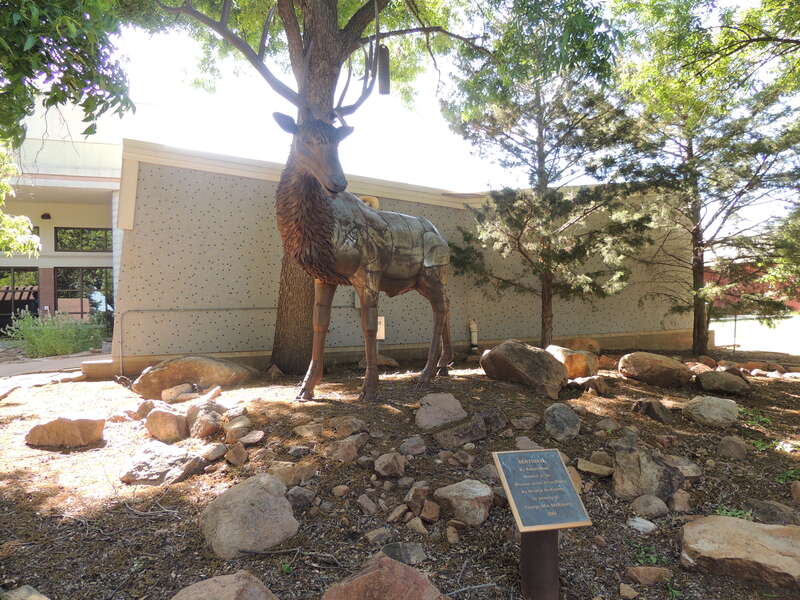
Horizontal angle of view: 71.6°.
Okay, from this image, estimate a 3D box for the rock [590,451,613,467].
[{"bbox_3d":[1.369,1.083,3.768,0.149,0.116,0.120,0,0,20],"label":"rock"}]

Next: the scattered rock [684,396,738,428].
[{"bbox_3d":[2.752,0.994,4.900,0.460,0.250,0.360,-2,-2,29],"label":"scattered rock"}]

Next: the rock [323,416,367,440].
[{"bbox_3d":[-0.418,0.960,4.179,0.331,0.140,0.232,0,0,-6],"label":"rock"}]

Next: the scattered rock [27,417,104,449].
[{"bbox_3d":[-2.680,1.058,4.430,0.639,0.202,0.383,0,0,0],"label":"scattered rock"}]

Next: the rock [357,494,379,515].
[{"bbox_3d":[-0.186,1.170,3.174,0.126,0.105,0.113,0,0,-3],"label":"rock"}]

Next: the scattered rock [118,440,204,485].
[{"bbox_3d":[-1.734,1.186,4.050,0.600,0.240,0.420,0,-2,-23],"label":"scattered rock"}]

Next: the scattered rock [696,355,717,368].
[{"bbox_3d":[4.806,0.964,8.698,0.314,0.203,0.282,0,0,0],"label":"scattered rock"}]

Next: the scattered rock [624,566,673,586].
[{"bbox_3d":[1.313,1.461,2.930,0.250,0.085,0.160,-2,-2,24],"label":"scattered rock"}]

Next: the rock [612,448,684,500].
[{"bbox_3d":[1.702,1.195,3.800,0.460,0.300,0.330,-2,-2,24],"label":"rock"}]

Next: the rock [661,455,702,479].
[{"bbox_3d":[1.865,1.099,3.662,0.264,0.146,0.185,0,0,12],"label":"rock"}]

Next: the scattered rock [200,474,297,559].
[{"bbox_3d":[-0.859,1.227,3.145,0.544,0.370,0.463,0,0,0],"label":"scattered rock"}]

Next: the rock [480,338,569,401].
[{"bbox_3d":[1.301,0.737,5.797,0.920,0.579,0.736,0,0,0],"label":"rock"}]

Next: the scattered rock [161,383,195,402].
[{"bbox_3d":[-2.026,0.842,5.050,0.310,0.155,0.210,0,0,-22],"label":"scattered rock"}]

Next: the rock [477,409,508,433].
[{"bbox_3d":[0.719,0.937,4.314,0.249,0.160,0.200,0,0,9],"label":"rock"}]

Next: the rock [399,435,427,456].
[{"bbox_3d":[0.090,1.048,3.997,0.202,0.130,0.160,0,0,1],"label":"rock"}]

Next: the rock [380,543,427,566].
[{"bbox_3d":[0.019,1.400,3.040,0.274,0.100,0.200,0,0,0],"label":"rock"}]

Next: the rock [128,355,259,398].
[{"bbox_3d":[-2.056,0.765,5.550,1.170,0.410,0.620,0,0,-20],"label":"rock"}]

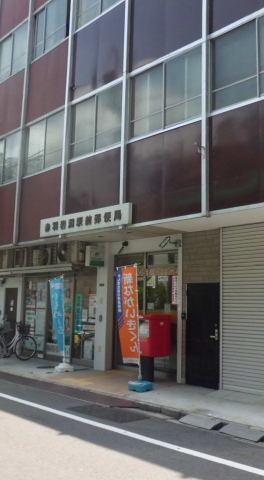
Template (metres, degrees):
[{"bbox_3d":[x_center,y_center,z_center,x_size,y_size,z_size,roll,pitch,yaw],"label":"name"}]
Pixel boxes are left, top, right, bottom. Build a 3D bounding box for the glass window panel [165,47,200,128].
[{"bbox_3d":[0.921,-2.778,8.748,0.080,1.341,0.895,10,-12,-43],"label":"glass window panel"}]

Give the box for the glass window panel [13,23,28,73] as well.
[{"bbox_3d":[-3.147,-5.415,13.563,0.080,1.316,0.876,10,-12,-43],"label":"glass window panel"}]

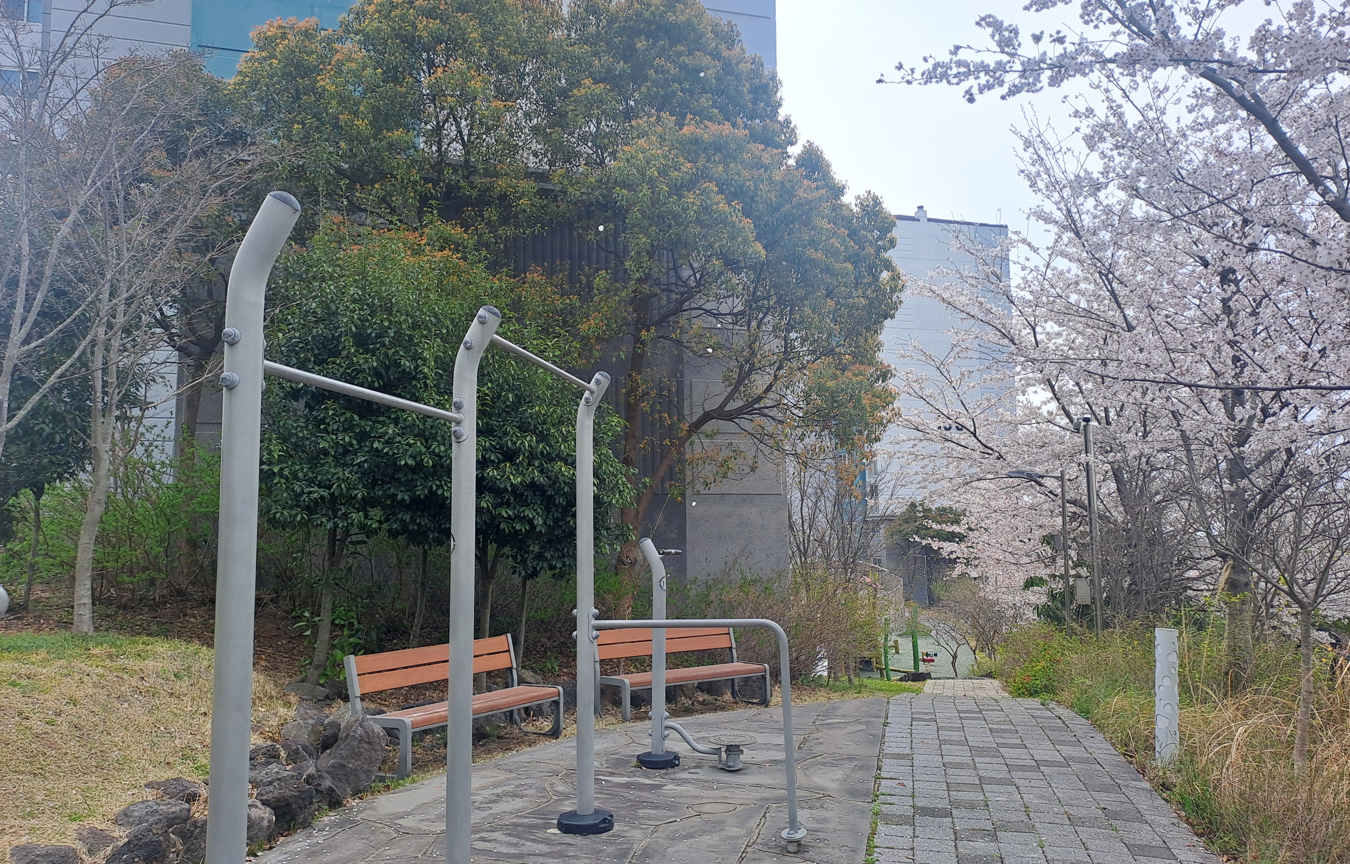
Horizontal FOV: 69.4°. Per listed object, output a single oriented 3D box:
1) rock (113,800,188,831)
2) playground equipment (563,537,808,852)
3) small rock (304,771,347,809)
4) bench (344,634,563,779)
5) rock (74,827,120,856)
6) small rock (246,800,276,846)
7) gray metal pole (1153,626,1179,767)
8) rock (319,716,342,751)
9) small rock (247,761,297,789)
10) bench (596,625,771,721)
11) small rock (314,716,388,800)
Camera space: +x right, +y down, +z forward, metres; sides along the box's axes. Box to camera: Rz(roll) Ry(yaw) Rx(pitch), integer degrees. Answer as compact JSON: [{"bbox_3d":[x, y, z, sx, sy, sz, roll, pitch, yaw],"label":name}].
[{"bbox_3d":[-2.368,1.735,4.400,0.330,0.160,0.220,-1,-5,8],"label":"rock"},{"bbox_3d":[0.249,1.452,5.928,1.320,1.563,1.780,-2,-5,16],"label":"playground equipment"},{"bbox_3d":[-2.050,2.093,5.700,0.240,0.230,0.240,-1,-5,8],"label":"small rock"},{"bbox_3d":[-1.586,1.990,7.297,0.580,0.770,1.580,-4,-7,33],"label":"bench"},{"bbox_3d":[-2.504,1.774,4.220,0.180,0.120,0.170,-1,-5,8],"label":"rock"},{"bbox_3d":[-2.145,2.009,5.000,0.220,0.240,0.220,-1,-5,8],"label":"small rock"},{"bbox_3d":[3.402,1.840,6.798,0.162,0.970,0.162,0,-5,0],"label":"gray metal pole"},{"bbox_3d":[-2.197,1.928,6.200,0.150,0.220,0.190,-1,-5,8],"label":"rock"},{"bbox_3d":[-2.246,1.901,5.400,0.280,0.170,0.240,-1,-5,8],"label":"small rock"},{"bbox_3d":[0.090,2.218,9.173,1.530,0.750,0.600,3,-6,-33],"label":"bench"},{"bbox_3d":[-1.970,1.982,5.950,0.400,0.460,0.350,3,-7,-30],"label":"small rock"}]

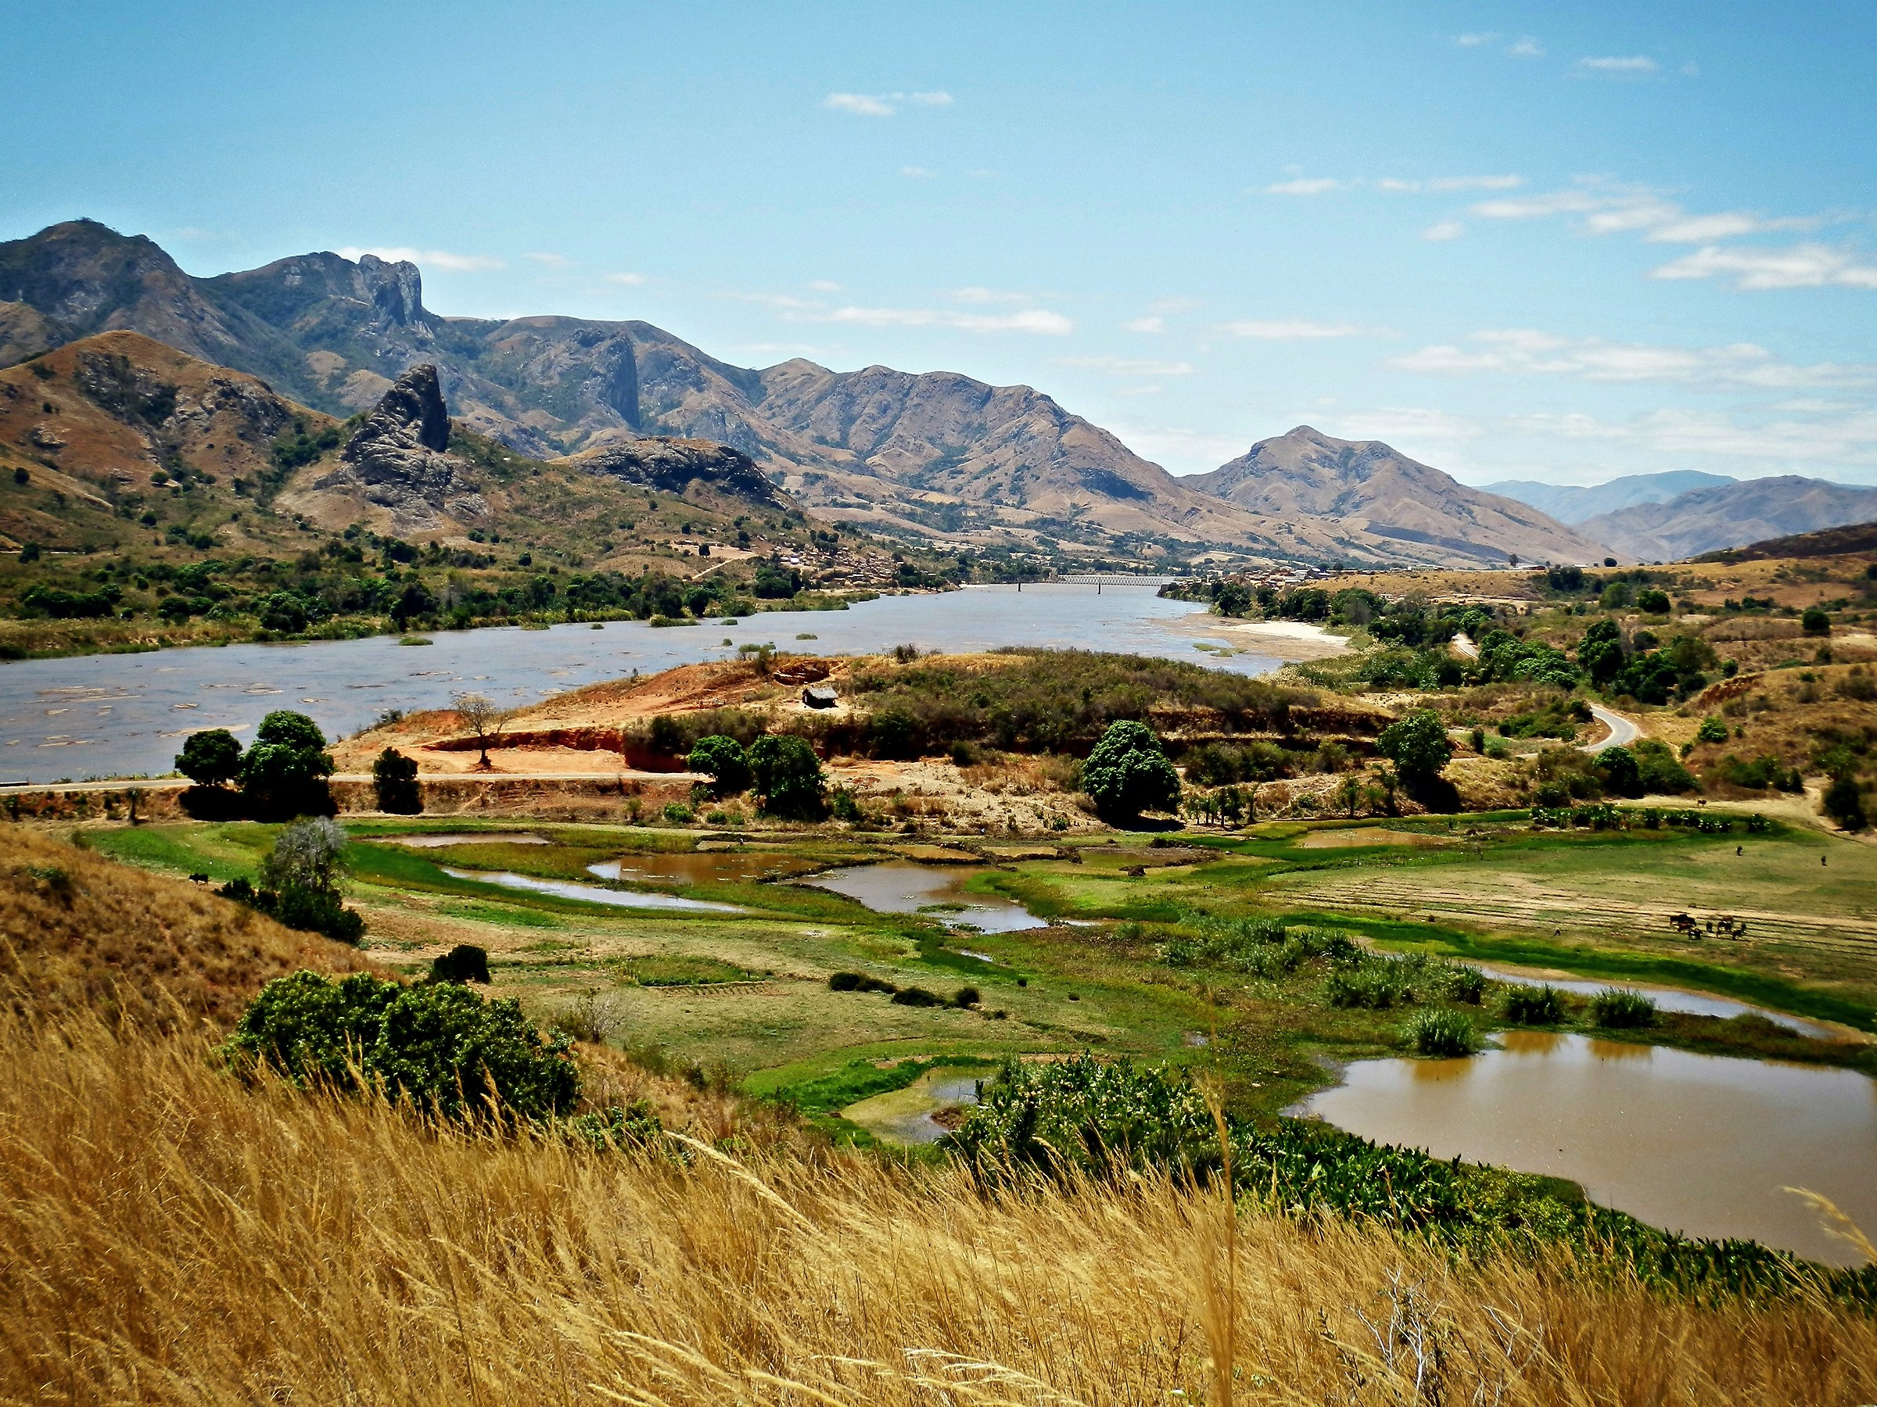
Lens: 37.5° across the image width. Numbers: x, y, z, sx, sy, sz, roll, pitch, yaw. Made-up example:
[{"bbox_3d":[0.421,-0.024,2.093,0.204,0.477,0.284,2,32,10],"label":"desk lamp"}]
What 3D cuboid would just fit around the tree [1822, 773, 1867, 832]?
[{"bbox_3d":[134.360,14.680,410.000,6.740,8.520,6.740,0,4,0],"label":"tree"}]

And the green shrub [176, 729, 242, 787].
[{"bbox_3d":[-104.100,7.850,395.000,9.430,8.210,9.430,0,4,0],"label":"green shrub"}]

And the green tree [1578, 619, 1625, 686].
[{"bbox_3d":[153.400,-11.880,640.000,11.200,15.630,11.200,0,4,0],"label":"green tree"}]

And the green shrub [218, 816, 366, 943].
[{"bbox_3d":[-59.630,16.230,255.000,13.660,11.530,10.240,0,4,0],"label":"green shrub"}]

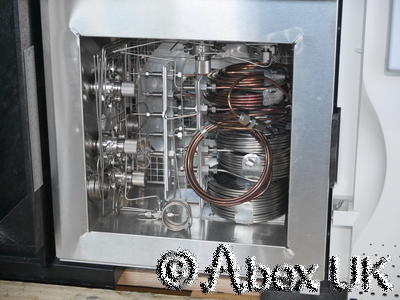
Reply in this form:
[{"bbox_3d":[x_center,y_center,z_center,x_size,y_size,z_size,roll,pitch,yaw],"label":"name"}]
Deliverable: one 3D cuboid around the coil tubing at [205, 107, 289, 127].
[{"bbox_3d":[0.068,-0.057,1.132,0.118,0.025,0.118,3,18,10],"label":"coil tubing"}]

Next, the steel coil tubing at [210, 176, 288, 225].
[{"bbox_3d":[0.070,0.062,1.167,0.115,0.050,0.115,3,18,10],"label":"steel coil tubing"}]

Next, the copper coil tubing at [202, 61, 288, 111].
[{"bbox_3d":[0.066,-0.088,1.123,0.118,0.043,0.118,3,18,10],"label":"copper coil tubing"}]

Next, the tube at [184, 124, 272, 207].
[{"bbox_3d":[0.037,0.021,1.080,0.116,0.116,0.020,3,18,10],"label":"tube"}]

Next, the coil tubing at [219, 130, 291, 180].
[{"bbox_3d":[0.077,-0.006,1.144,0.106,0.069,0.106,3,18,10],"label":"coil tubing"}]

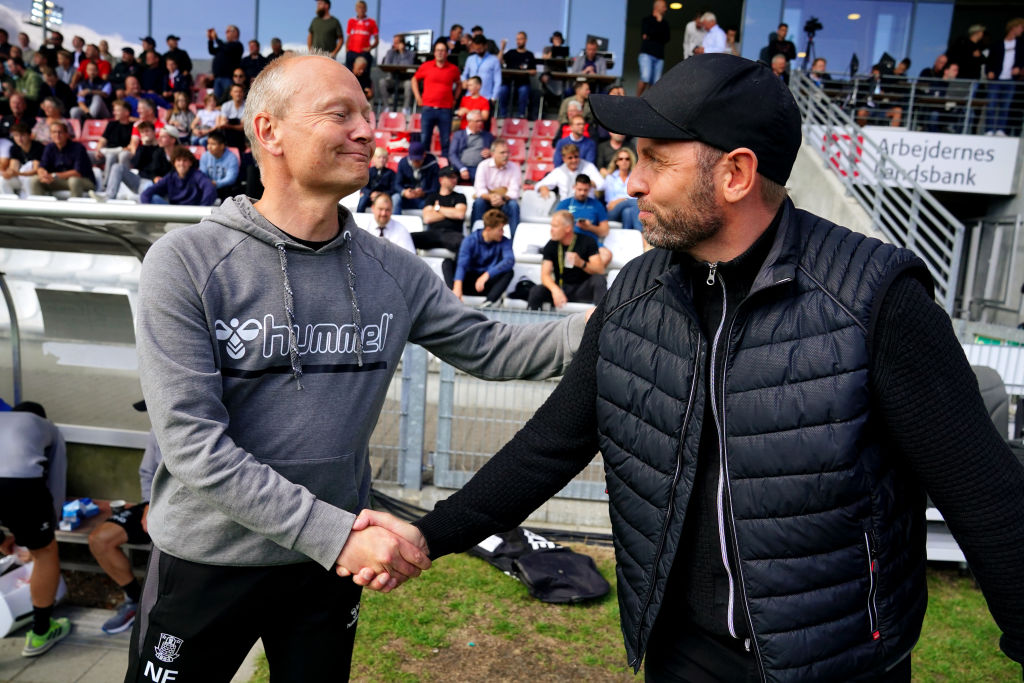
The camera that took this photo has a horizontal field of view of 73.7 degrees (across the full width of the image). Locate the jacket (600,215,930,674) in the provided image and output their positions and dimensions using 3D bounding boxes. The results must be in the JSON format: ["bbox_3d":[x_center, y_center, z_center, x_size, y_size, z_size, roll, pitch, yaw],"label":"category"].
[{"bbox_3d":[0.357,0.135,1.040,0.480,0.660,0.290,4,9,42],"label":"jacket"}]

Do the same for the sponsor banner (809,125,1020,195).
[{"bbox_3d":[5.880,-2.685,10.100,3.170,0.830,0.070,3,7,-2],"label":"sponsor banner"}]

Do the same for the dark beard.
[{"bbox_3d":[0.236,-0.175,0.950,0.112,0.105,0.135,6,7,17],"label":"dark beard"}]

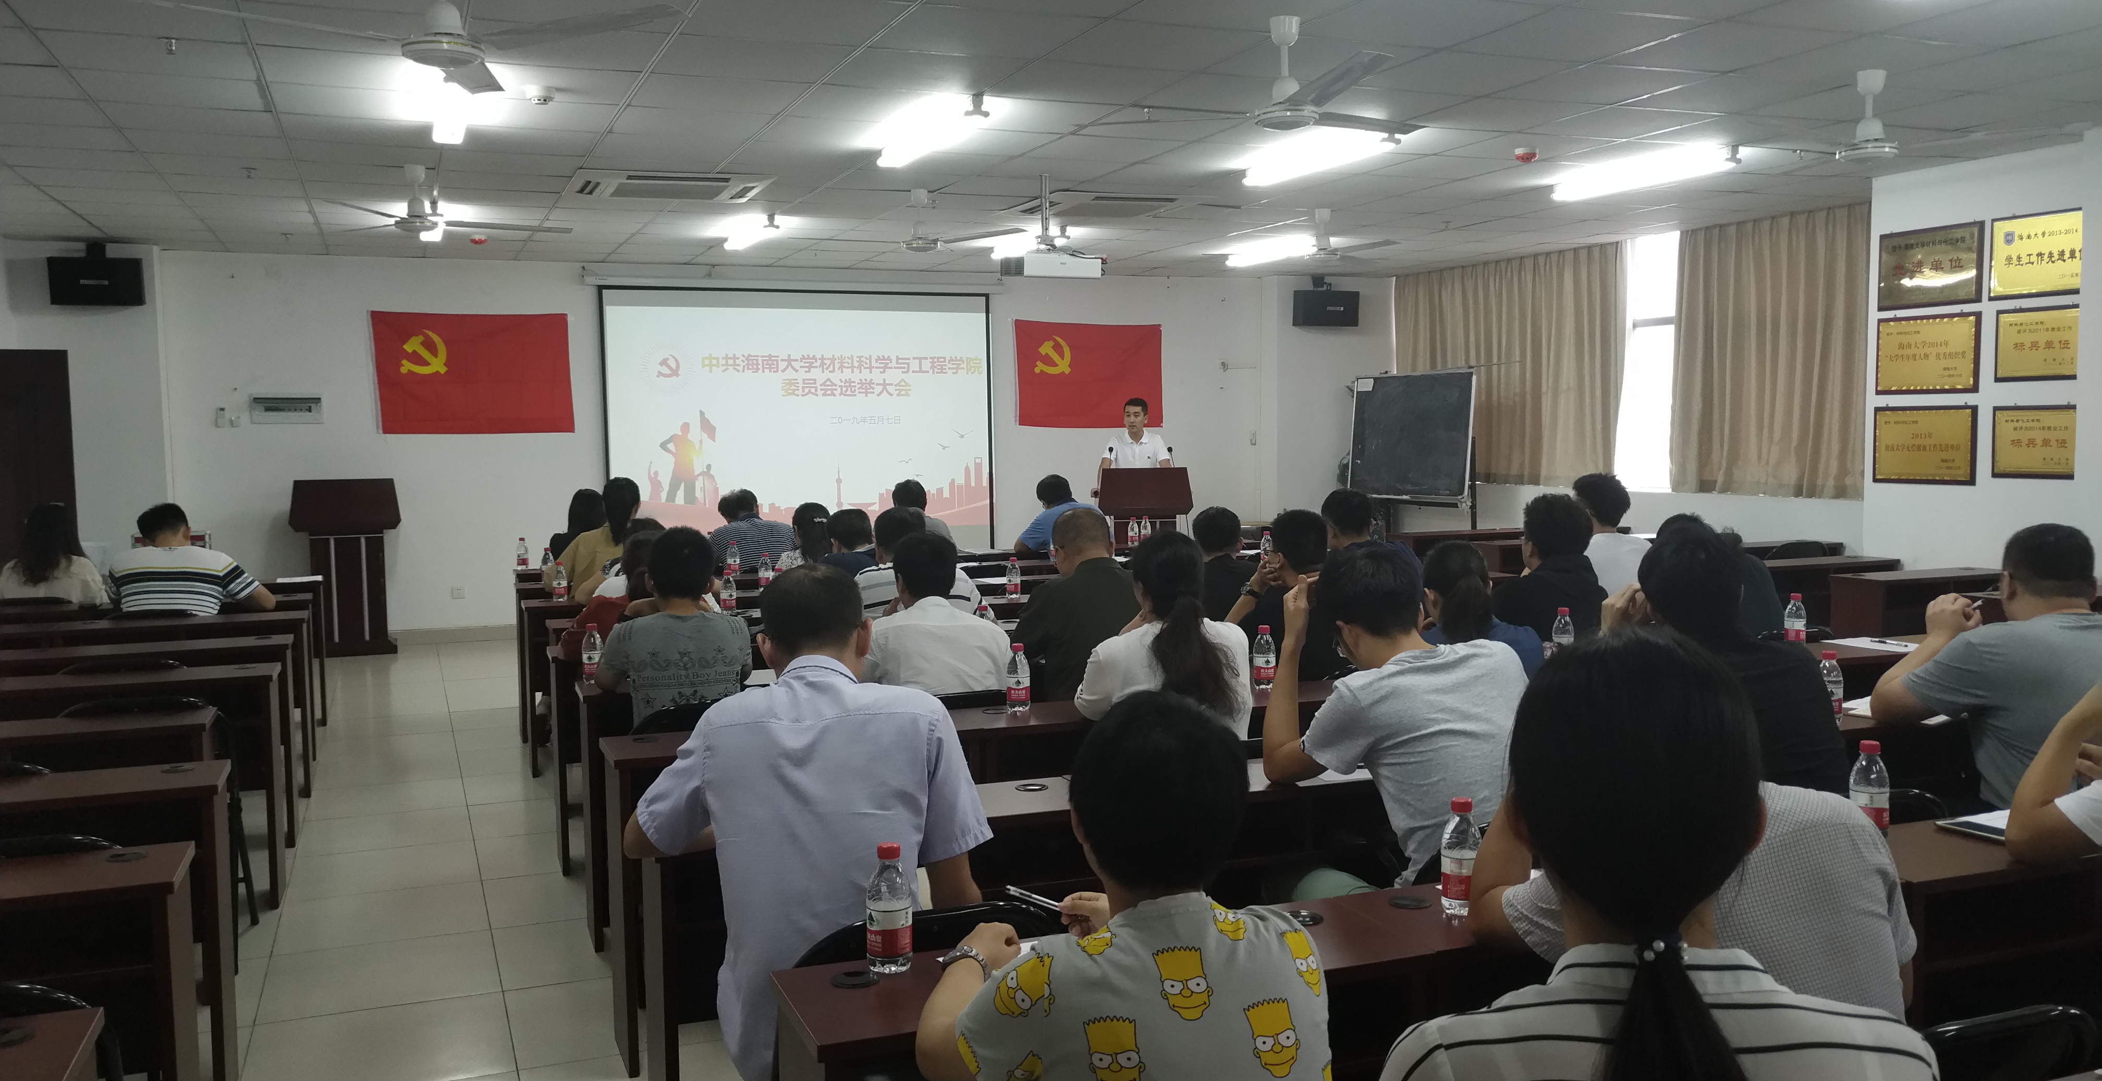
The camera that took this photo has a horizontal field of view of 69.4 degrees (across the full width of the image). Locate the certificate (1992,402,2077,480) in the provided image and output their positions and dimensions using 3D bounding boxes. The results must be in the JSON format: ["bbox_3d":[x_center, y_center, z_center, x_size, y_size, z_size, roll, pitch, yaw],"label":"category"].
[{"bbox_3d":[4.767,-0.470,7.354,0.025,0.353,0.450,-2,4,-23],"label":"certificate"}]

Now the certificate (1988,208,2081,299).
[{"bbox_3d":[4.990,-1.429,7.585,0.030,0.430,0.610,-3,5,-23],"label":"certificate"}]

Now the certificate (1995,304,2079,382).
[{"bbox_3d":[4.762,-0.946,7.325,0.025,0.353,0.450,-2,4,-23],"label":"certificate"}]

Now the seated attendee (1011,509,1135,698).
[{"bbox_3d":[0.083,0.545,5.035,0.520,1.300,0.750,-2,4,-23],"label":"seated attendee"}]

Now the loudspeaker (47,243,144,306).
[{"bbox_3d":[-6.083,-1.659,9.666,0.520,0.330,0.330,-3,5,-29],"label":"loudspeaker"}]

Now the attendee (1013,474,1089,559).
[{"bbox_3d":[0.013,0.223,9.314,0.560,1.245,0.750,-3,5,-28],"label":"attendee"}]

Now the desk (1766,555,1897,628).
[{"bbox_3d":[3.684,0.491,7.444,0.940,0.760,0.360,-3,5,-23],"label":"desk"}]

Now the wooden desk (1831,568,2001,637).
[{"bbox_3d":[4.456,0.549,7.738,1.040,0.765,0.310,-2,5,-20],"label":"wooden desk"}]

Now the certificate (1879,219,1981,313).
[{"bbox_3d":[4.527,-1.407,7.835,0.025,0.393,0.585,-2,4,-23],"label":"certificate"}]

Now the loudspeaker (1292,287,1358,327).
[{"bbox_3d":[2.515,-2.114,13.838,0.540,0.330,0.320,-2,5,-7],"label":"loudspeaker"}]

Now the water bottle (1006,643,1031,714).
[{"bbox_3d":[-0.086,0.370,4.210,0.065,0.187,0.065,-1,5,0],"label":"water bottle"}]

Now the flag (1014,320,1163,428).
[{"bbox_3d":[0.367,-1.492,13.707,1.450,0.940,0.030,-3,5,-23],"label":"flag"}]

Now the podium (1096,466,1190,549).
[{"bbox_3d":[0.686,0.057,11.005,0.710,1.210,0.480,-1,5,-1],"label":"podium"}]

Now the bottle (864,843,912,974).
[{"bbox_3d":[-0.244,0.532,2.226,0.065,0.187,0.065,-3,5,-23],"label":"bottle"}]

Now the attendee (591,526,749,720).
[{"bbox_3d":[-1.095,0.599,4.499,0.510,1.280,0.750,-2,4,-23],"label":"attendee"}]

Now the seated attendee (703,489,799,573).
[{"bbox_3d":[-1.826,0.311,8.964,0.540,1.250,0.720,-2,4,-23],"label":"seated attendee"}]

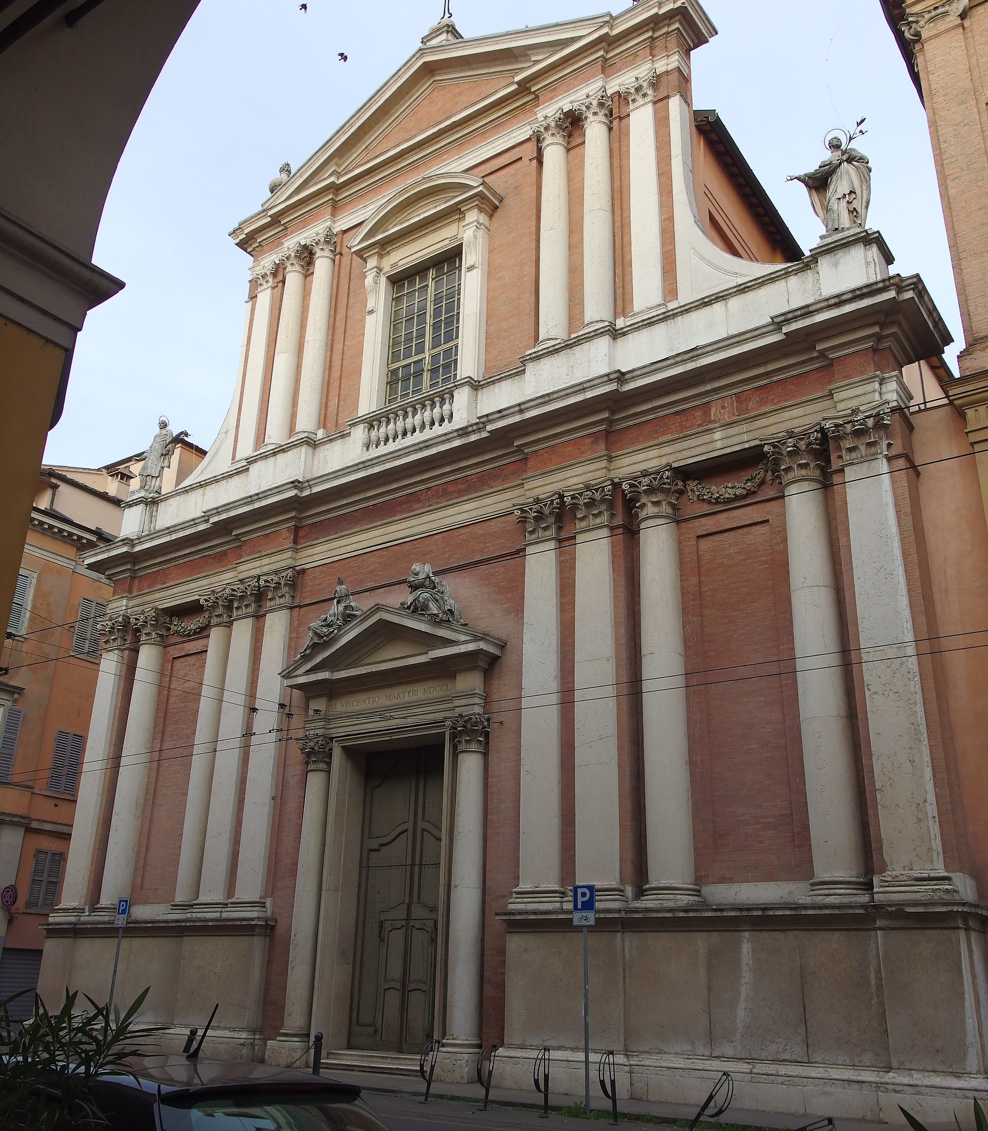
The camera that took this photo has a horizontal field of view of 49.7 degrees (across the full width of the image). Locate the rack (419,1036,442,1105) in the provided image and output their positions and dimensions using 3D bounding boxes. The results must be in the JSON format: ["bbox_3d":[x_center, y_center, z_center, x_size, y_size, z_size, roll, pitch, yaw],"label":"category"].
[{"bbox_3d":[-1.066,8.389,17.675,0.182,0.945,0.385,-14,-26,33],"label":"rack"}]

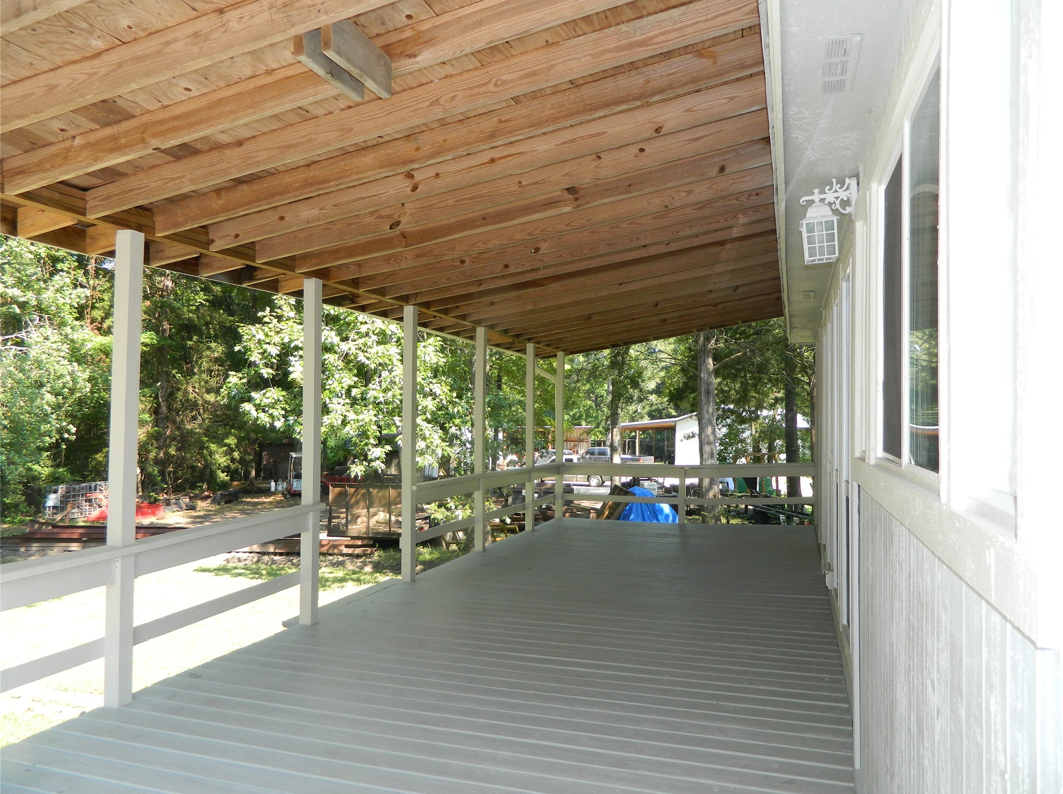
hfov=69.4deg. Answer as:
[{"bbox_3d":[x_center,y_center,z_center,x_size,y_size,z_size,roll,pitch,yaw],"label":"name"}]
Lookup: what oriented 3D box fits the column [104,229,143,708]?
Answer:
[{"bbox_3d":[-2.062,0.344,3.893,0.090,2.388,0.090,0,-2,18],"label":"column"}]

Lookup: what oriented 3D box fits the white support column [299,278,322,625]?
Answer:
[{"bbox_3d":[-1.556,0.377,5.430,0.090,2.428,0.090,0,-2,18],"label":"white support column"}]

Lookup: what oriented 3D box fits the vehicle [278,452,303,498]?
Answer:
[{"bbox_3d":[-9.546,3.251,31.800,1.250,1.850,2.500,1,-2,-19],"label":"vehicle"}]

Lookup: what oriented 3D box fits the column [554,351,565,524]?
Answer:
[{"bbox_3d":[0.438,0.567,11.492,0.090,2.470,0.090,0,-2,18],"label":"column"}]

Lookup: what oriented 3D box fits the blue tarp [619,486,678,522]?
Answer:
[{"bbox_3d":[3.237,3.146,21.000,2.000,1.500,1.900,0,-2,18],"label":"blue tarp"}]

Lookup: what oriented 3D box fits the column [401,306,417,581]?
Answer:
[{"bbox_3d":[-1.086,0.416,6.859,0.090,2.450,0.090,0,-2,18],"label":"column"}]

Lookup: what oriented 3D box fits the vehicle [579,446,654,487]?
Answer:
[{"bbox_3d":[4.260,3.951,44.000,5.500,1.850,1.900,-1,-2,25],"label":"vehicle"}]

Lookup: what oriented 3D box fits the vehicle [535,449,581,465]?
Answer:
[{"bbox_3d":[1.678,3.977,42.500,4.800,1.650,1.800,0,-2,16],"label":"vehicle"}]

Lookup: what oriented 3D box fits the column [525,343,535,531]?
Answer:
[{"bbox_3d":[-0.011,0.525,10.129,0.090,2.459,0.090,0,-2,18],"label":"column"}]

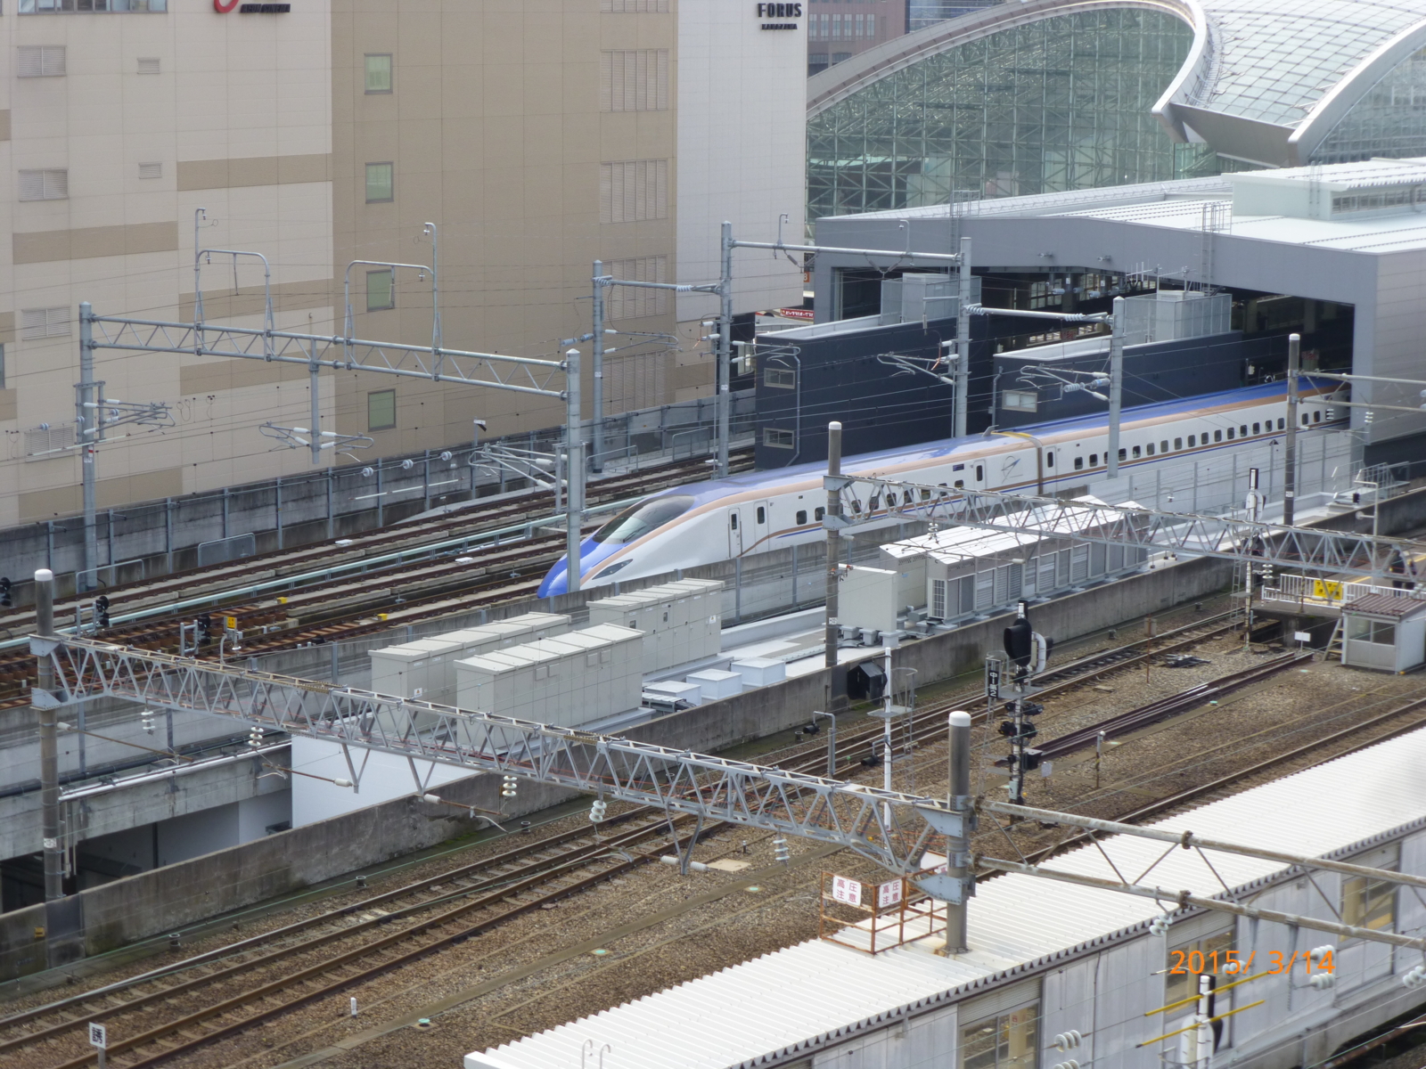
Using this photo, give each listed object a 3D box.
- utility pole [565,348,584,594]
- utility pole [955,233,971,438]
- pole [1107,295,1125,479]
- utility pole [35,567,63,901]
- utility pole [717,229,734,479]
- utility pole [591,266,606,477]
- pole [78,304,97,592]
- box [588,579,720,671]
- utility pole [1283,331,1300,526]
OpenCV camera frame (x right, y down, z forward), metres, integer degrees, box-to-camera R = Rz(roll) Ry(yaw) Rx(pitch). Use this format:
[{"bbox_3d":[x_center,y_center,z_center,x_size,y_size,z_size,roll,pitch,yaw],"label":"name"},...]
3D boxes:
[{"bbox_3d":[-4.264,-0.742,94.775,0.370,9.904,0.370,8,13,39],"label":"utility pole"},{"bbox_3d":[9.923,-6.128,122.605,0.370,11.288,0.370,8,13,39],"label":"utility pole"},{"bbox_3d":[15.400,-4.395,118.232,0.370,9.429,0.370,8,13,39],"label":"pole"},{"bbox_3d":[-14.276,4.950,66.484,0.370,8.529,0.370,8,13,39],"label":"utility pole"},{"bbox_3d":[0.547,-7.482,130.039,0.370,11.311,0.370,8,13,39],"label":"utility pole"},{"bbox_3d":[-4.984,-7.297,134.597,0.370,9.327,0.370,8,13,39],"label":"utility pole"},{"bbox_3d":[-21.643,-3.046,107.188,0.370,10.002,0.370,8,13,39],"label":"pole"},{"bbox_3d":[-1.696,2.777,92.776,1.460,2.280,4.930,7,12,35],"label":"box"},{"bbox_3d":[21.632,-3.257,115.692,0.350,8.533,0.350,8,13,39],"label":"utility pole"}]

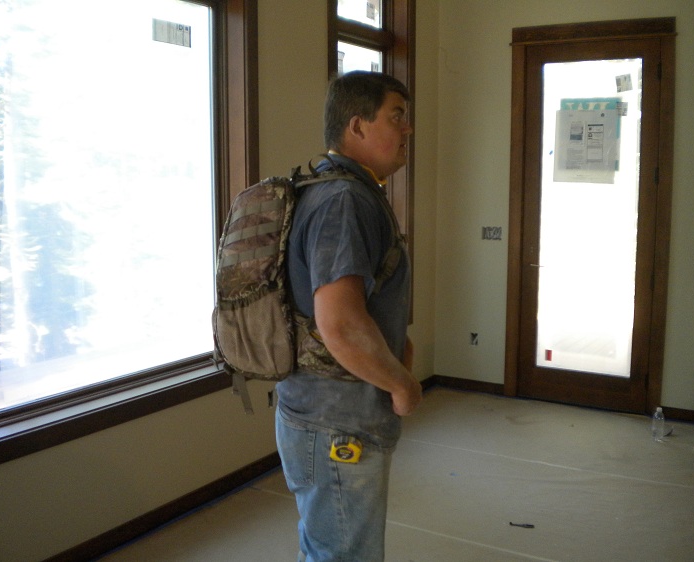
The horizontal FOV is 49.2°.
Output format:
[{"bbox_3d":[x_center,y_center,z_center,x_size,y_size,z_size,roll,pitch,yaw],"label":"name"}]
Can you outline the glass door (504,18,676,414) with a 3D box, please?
[{"bbox_3d":[1.576,-0.398,5.002,1.060,2.490,0.120,4,9,32],"label":"glass door"}]

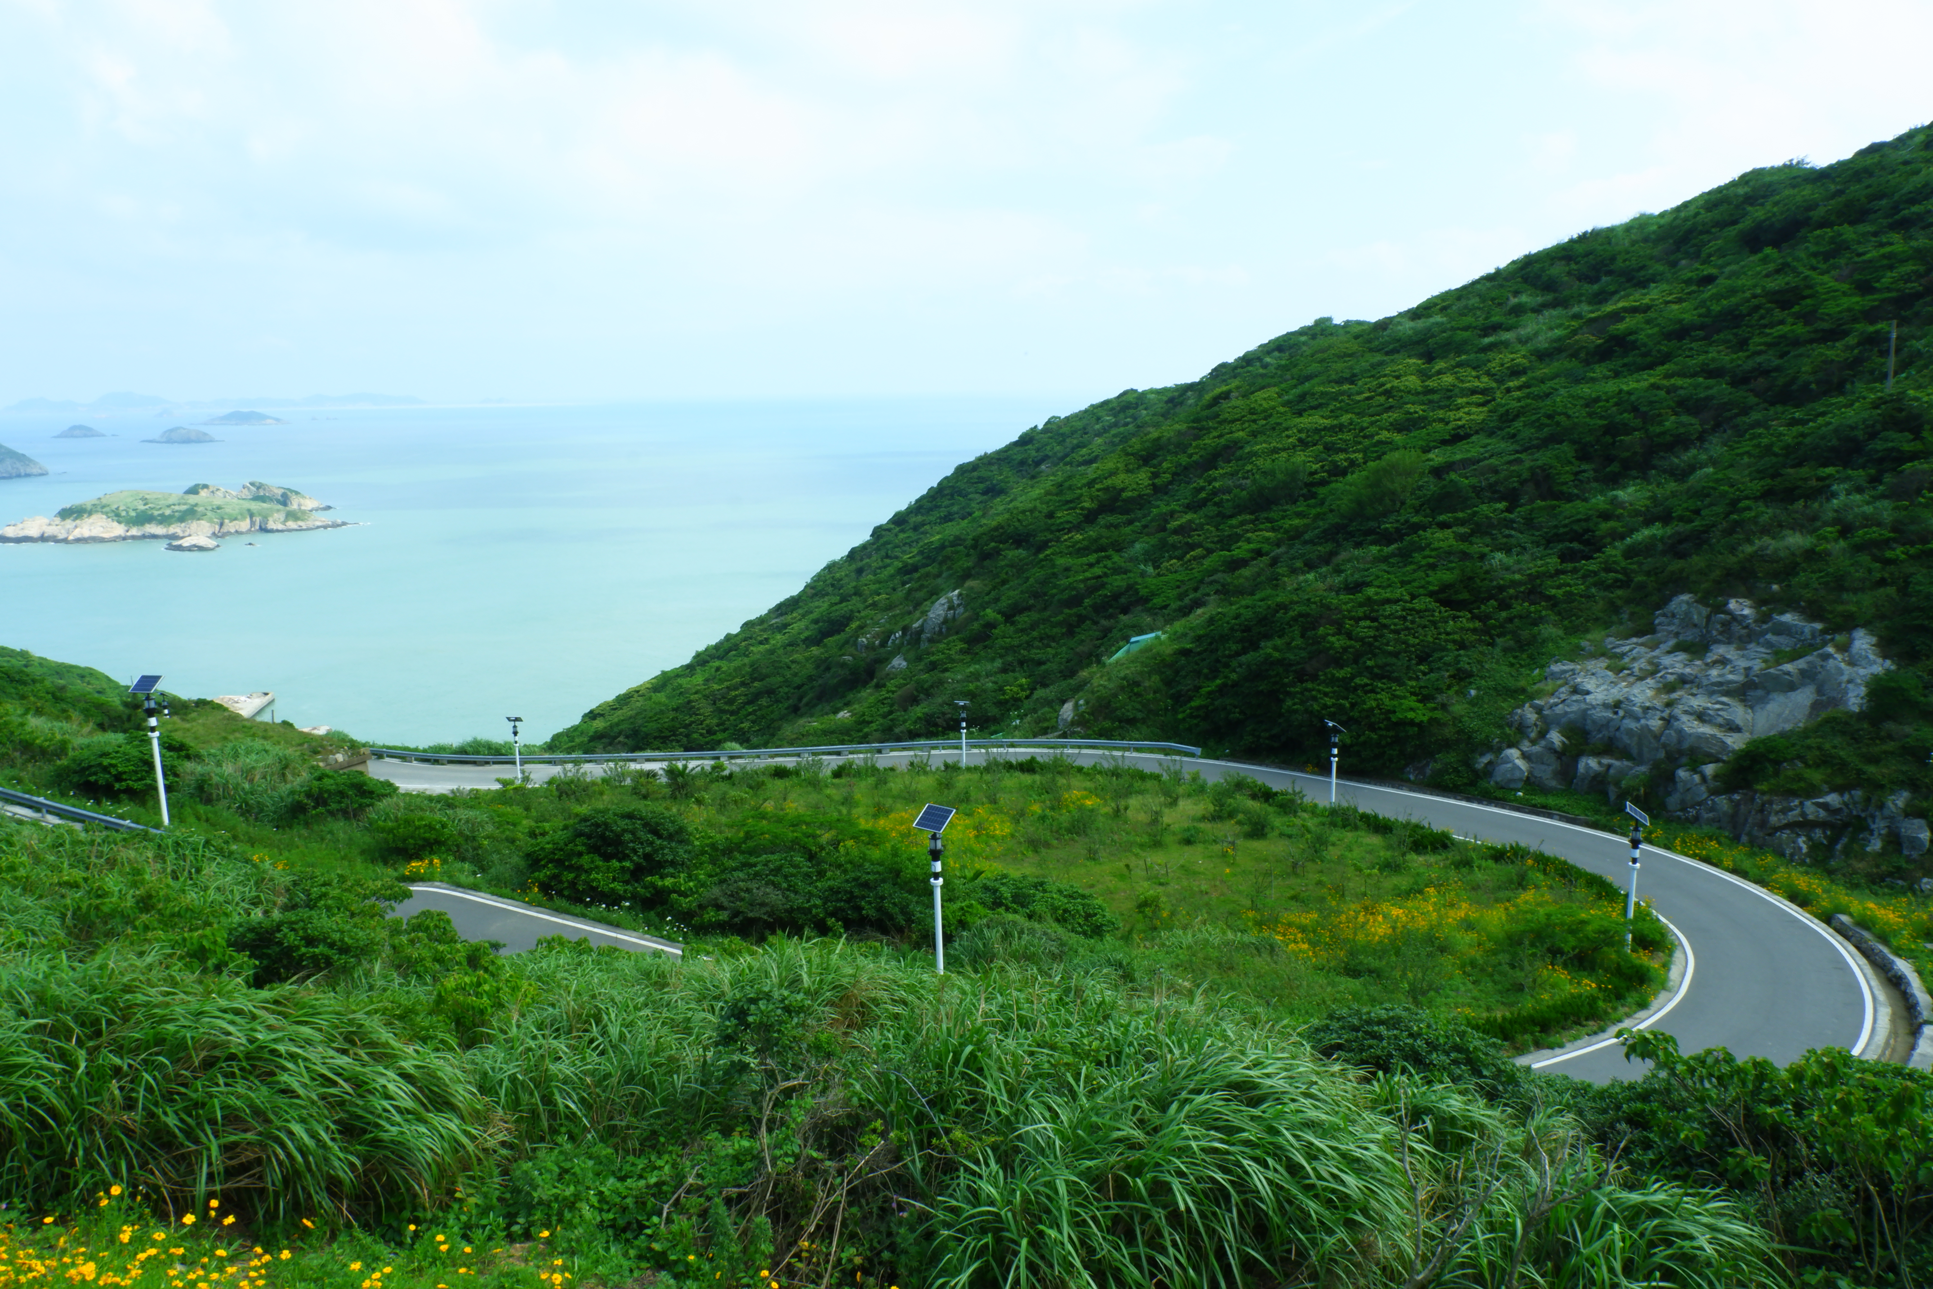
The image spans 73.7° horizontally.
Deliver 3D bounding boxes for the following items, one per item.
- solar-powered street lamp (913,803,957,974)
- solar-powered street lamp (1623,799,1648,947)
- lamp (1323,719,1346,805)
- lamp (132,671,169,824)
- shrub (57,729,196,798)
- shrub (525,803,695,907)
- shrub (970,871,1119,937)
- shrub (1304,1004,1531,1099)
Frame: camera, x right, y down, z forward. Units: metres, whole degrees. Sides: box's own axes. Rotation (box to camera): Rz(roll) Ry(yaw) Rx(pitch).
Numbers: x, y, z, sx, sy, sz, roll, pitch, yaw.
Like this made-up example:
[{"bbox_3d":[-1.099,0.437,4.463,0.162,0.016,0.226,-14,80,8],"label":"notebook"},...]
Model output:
[{"bbox_3d":[-0.746,6.411,32.139,0.870,4.850,0.680,6,13,35],"label":"solar-powered street lamp"},{"bbox_3d":[20.561,7.329,39.739,0.680,4.850,0.870,4,12,25],"label":"solar-powered street lamp"},{"bbox_3d":[17.240,5.818,60.339,0.680,4.850,0.870,-6,12,-24],"label":"lamp"},{"bbox_3d":[-25.276,3.418,40.239,0.870,4.850,0.680,1,11,12],"label":"lamp"},{"bbox_3d":[-29.946,4.261,46.000,4.400,2.500,3.800,-9,13,-33],"label":"shrub"},{"bbox_3d":[-10.948,6.484,39.500,5.000,3.000,4.300,-5,11,-16],"label":"shrub"},{"bbox_3d":[2.384,8.058,39.500,4.500,2.000,3.400,-1,11,3],"label":"shrub"},{"bbox_3d":[7.496,6.957,21.500,3.700,1.800,3.000,3,12,20],"label":"shrub"}]

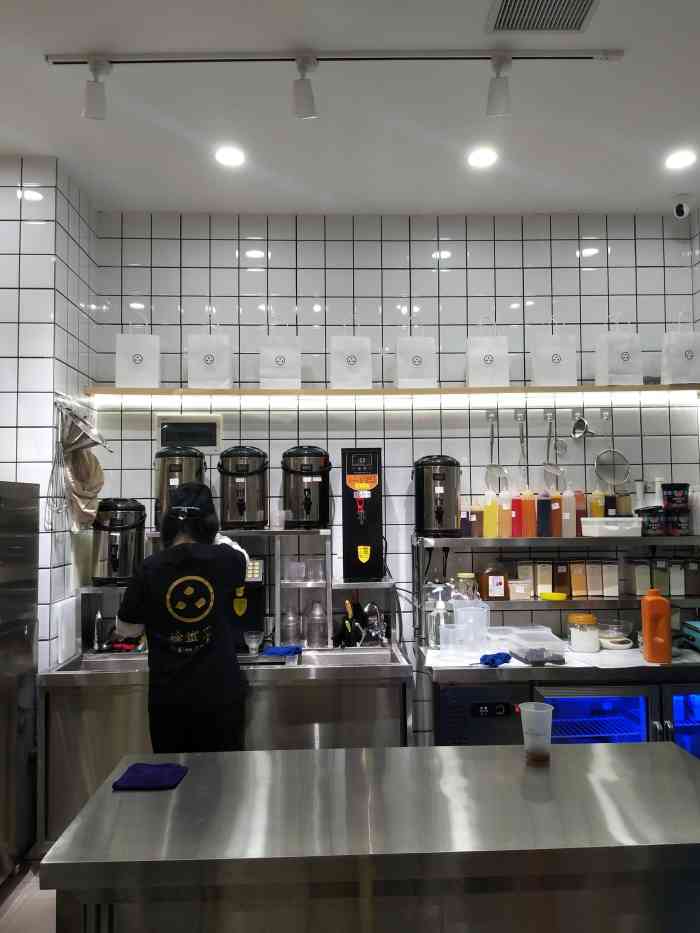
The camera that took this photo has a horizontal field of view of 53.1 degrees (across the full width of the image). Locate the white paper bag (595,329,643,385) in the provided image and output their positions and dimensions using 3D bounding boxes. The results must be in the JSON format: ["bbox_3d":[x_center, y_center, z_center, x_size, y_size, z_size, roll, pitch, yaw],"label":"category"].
[{"bbox_3d":[1.407,-0.556,3.677,0.205,0.273,0.105,1,-4,-20],"label":"white paper bag"}]

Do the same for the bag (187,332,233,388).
[{"bbox_3d":[-0.715,-0.524,3.592,0.212,0.280,0.110,-1,-3,-3],"label":"bag"}]

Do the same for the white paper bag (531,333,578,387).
[{"bbox_3d":[1.070,-0.549,3.662,0.210,0.270,0.105,-1,-4,-2],"label":"white paper bag"}]

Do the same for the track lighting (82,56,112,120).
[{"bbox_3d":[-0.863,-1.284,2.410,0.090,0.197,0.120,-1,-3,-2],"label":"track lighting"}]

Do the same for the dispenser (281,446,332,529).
[{"bbox_3d":[-0.220,0.101,3.507,0.256,0.405,0.265,-1,-3,-2],"label":"dispenser"}]

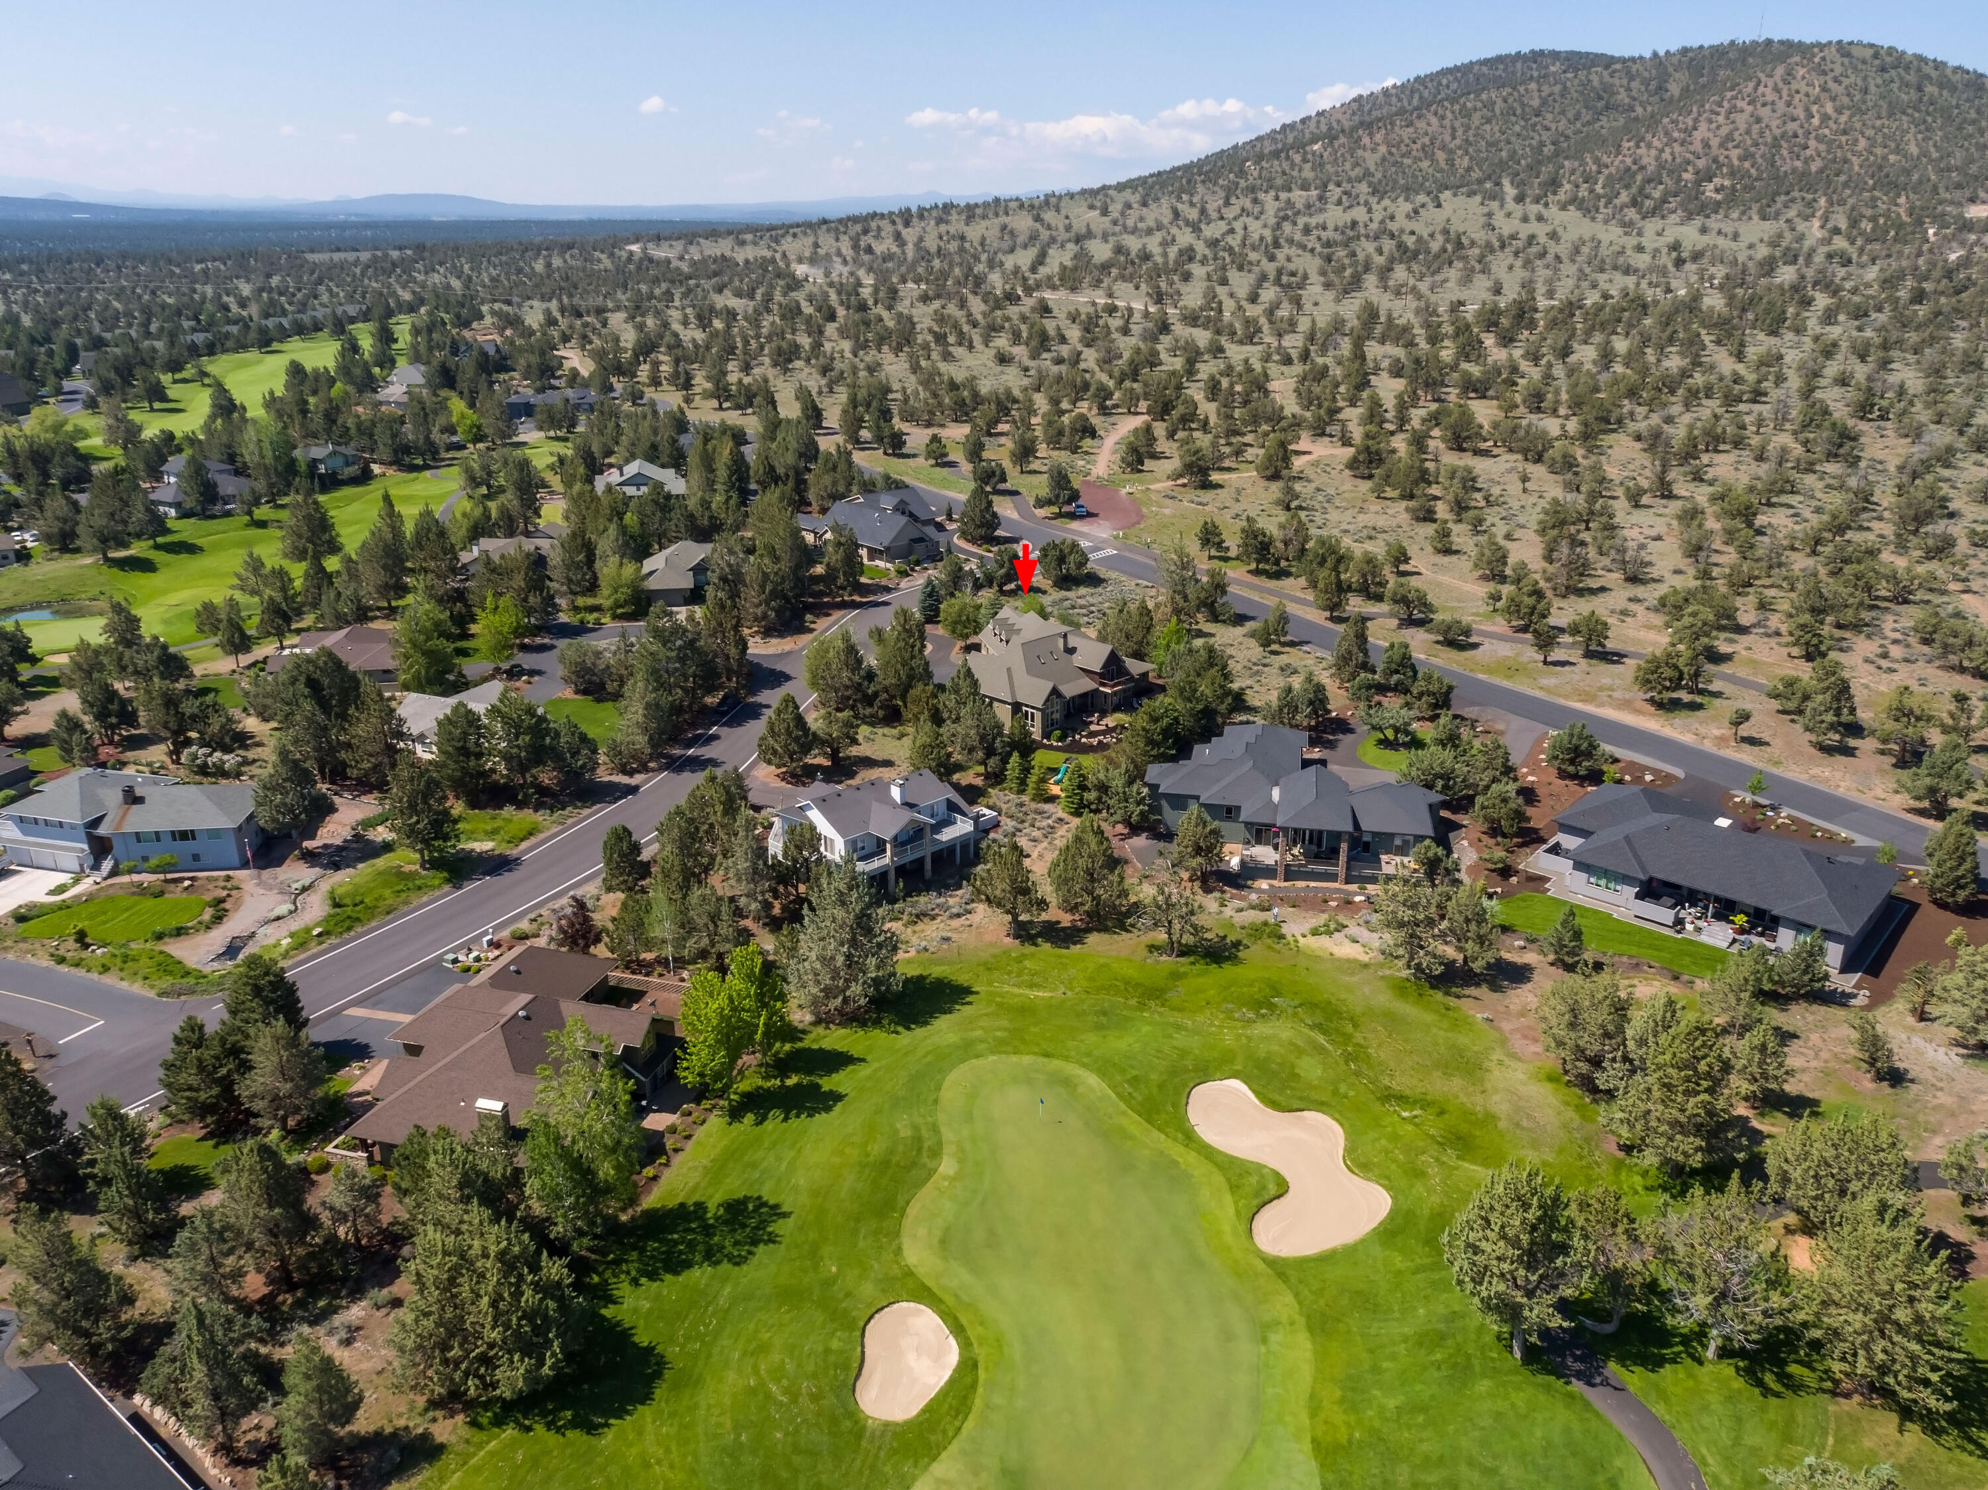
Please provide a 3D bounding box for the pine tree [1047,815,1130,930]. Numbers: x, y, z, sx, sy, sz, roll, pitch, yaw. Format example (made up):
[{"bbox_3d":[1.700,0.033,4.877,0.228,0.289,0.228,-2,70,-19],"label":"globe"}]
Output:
[{"bbox_3d":[8.434,11.003,121.181,7.022,10.361,7.022,0,22,0],"label":"pine tree"}]

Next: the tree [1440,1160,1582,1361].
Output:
[{"bbox_3d":[29.380,29.860,78.490,7.790,12.750,7.790,0,21,0],"label":"tree"}]

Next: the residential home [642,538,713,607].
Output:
[{"bbox_3d":[-51.150,-28.020,227.430,13.500,6.500,17.000,0,21,0],"label":"residential home"}]

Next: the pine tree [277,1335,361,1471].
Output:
[{"bbox_3d":[-35.090,34.100,71.690,4.390,7.840,4.390,0,21,0],"label":"pine tree"}]

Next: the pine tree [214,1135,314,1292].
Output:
[{"bbox_3d":[-43.880,28.230,82.890,5.890,10.640,5.890,0,21,0],"label":"pine tree"}]

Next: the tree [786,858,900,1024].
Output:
[{"bbox_3d":[-12.100,16.010,110.890,8.840,13.040,8.840,0,21,0],"label":"tree"}]

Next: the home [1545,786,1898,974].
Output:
[{"bbox_3d":[66.290,10.301,126.569,26.500,5.700,19.600,18,28,38],"label":"home"}]

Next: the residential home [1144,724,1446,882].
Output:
[{"bbox_3d":[31.020,4.980,142.300,29.400,7.840,25.680,4,22,9],"label":"residential home"}]

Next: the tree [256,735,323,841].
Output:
[{"bbox_3d":[-69.150,4.890,135.120,6.400,12.440,6.400,0,21,0],"label":"tree"}]

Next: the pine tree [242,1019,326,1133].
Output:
[{"bbox_3d":[-49.920,23.350,96.960,5.830,8.530,5.830,0,21,0],"label":"pine tree"}]

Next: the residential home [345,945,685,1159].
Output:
[{"bbox_3d":[-34.740,22.530,102.690,20.580,5.880,24.500,6,22,16],"label":"residential home"}]

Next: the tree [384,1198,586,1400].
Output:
[{"bbox_3d":[-27.910,30.710,75.800,10.250,11.560,10.250,0,21,0],"label":"tree"}]

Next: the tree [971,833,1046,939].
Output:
[{"bbox_3d":[1.710,12.330,119.530,6.330,9.950,6.330,0,21,0],"label":"tree"}]

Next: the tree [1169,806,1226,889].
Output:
[{"bbox_3d":[19.320,9.520,130.400,5.130,7.630,5.130,0,21,0],"label":"tree"}]

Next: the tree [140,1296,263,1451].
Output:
[{"bbox_3d":[-39.530,31.840,69.520,5.640,10.040,5.640,0,21,0],"label":"tree"}]

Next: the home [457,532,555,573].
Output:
[{"bbox_3d":[-86.220,-34.110,243.670,17.000,6.000,14.000,0,21,0],"label":"home"}]

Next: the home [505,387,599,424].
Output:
[{"bbox_3d":[-132.035,-102.704,413.770,26.200,6.500,14.500,-4,22,-11],"label":"home"}]

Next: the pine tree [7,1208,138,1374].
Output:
[{"bbox_3d":[-51.430,29.470,75.860,6.500,9.850,6.500,0,21,0],"label":"pine tree"}]

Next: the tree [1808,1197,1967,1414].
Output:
[{"bbox_3d":[47.430,29.300,72.510,7.850,12.600,7.850,0,21,0],"label":"tree"}]

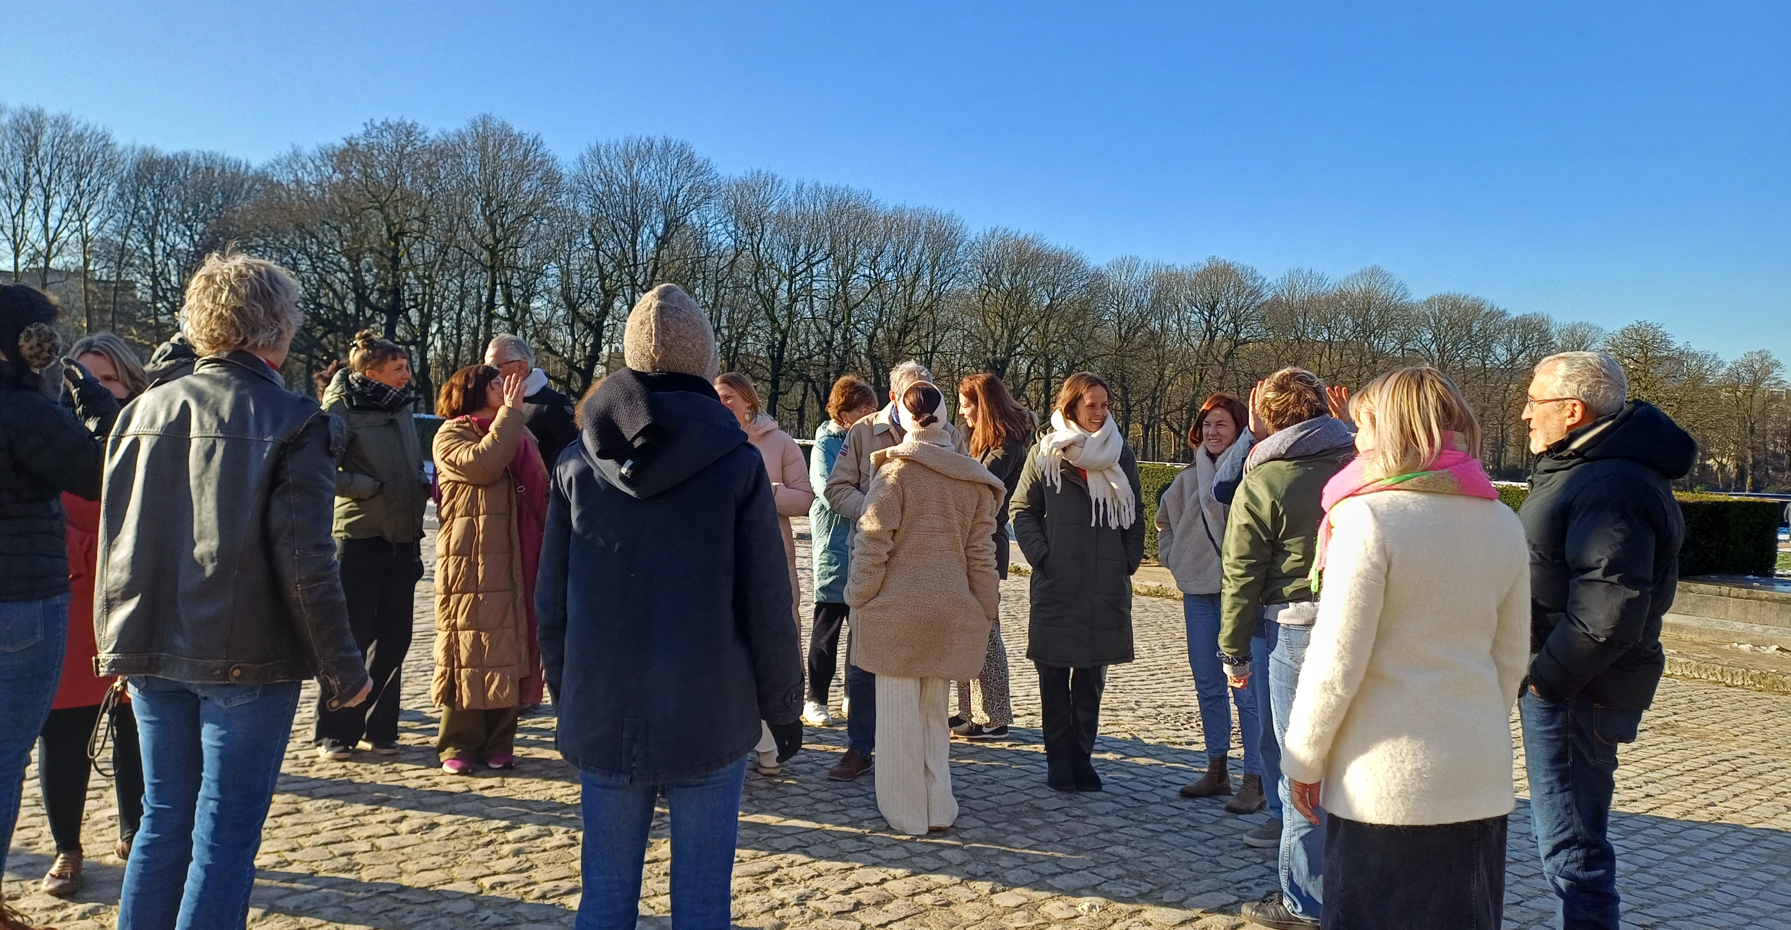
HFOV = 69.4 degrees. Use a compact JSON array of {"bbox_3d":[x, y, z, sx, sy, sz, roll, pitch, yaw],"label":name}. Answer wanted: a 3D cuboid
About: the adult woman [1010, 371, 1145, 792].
[{"bbox_3d":[0.752,0.480,5.330,0.560,1.710,0.370,1,2,-12],"label":"adult woman"}]

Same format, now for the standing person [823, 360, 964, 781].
[{"bbox_3d":[0.032,0.436,5.380,0.580,1.740,0.400,2,2,5],"label":"standing person"}]

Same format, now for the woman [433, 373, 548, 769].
[{"bbox_3d":[-1.652,0.418,5.240,0.470,1.640,0.520,3,2,38],"label":"woman"}]

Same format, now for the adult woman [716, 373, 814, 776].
[{"bbox_3d":[-0.612,0.454,5.360,0.520,1.660,0.420,3,2,28],"label":"adult woman"}]

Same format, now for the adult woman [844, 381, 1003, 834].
[{"bbox_3d":[0.105,0.518,4.730,0.580,1.640,0.380,2,2,2],"label":"adult woman"}]

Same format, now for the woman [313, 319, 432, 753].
[{"bbox_3d":[-2.166,0.330,5.360,0.380,1.740,0.500,3,2,33],"label":"woman"}]

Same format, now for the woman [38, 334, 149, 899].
[{"bbox_3d":[-2.382,0.440,3.860,0.480,1.660,0.370,2,2,-3],"label":"woman"}]

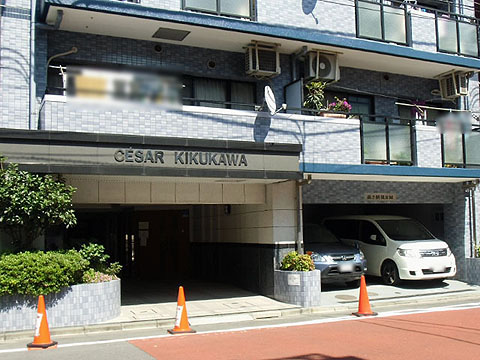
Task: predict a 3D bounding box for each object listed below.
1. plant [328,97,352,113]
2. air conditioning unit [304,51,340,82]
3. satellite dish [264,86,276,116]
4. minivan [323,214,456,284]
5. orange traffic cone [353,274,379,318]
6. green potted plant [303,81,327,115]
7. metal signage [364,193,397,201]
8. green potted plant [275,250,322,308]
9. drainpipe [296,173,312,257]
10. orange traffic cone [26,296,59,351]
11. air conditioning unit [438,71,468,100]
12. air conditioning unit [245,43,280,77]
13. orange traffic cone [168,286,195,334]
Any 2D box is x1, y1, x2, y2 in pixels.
[{"bbox_3d":[2.200,-1.639,10.015,0.480,0.370,0.320,1,-5,-21],"label":"plant"},{"bbox_3d":[1.852,-2.538,10.420,0.790,0.570,0.300,1,-5,-21],"label":"air conditioning unit"},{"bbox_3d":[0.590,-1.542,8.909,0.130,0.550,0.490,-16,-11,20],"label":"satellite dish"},{"bbox_3d":[4.145,1.987,13.427,1.700,1.840,4.660,1,-7,-18],"label":"minivan"},{"bbox_3d":[2.272,2.101,8.338,0.340,0.720,0.340,2,-5,-24],"label":"orange traffic cone"},{"bbox_3d":[1.613,-1.765,9.908,0.450,0.760,0.420,-1,-5,0],"label":"green potted plant"},{"bbox_3d":[3.563,0.430,11.504,0.980,0.175,0.040,1,-7,-21],"label":"metal signage"},{"bbox_3d":[1.173,1.981,9.246,0.880,1.080,0.660,1,-5,-21],"label":"green potted plant"},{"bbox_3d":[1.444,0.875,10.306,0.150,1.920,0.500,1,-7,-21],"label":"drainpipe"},{"bbox_3d":[-2.762,1.984,6.441,0.330,0.720,0.330,-3,-5,27],"label":"orange traffic cone"},{"bbox_3d":[5.605,-2.416,11.988,0.300,0.560,0.710,1,-5,-21],"label":"air conditioning unit"},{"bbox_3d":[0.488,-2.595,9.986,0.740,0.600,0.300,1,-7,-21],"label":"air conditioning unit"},{"bbox_3d":[-0.925,2.069,7.340,0.385,0.700,0.385,1,-7,-21],"label":"orange traffic cone"}]

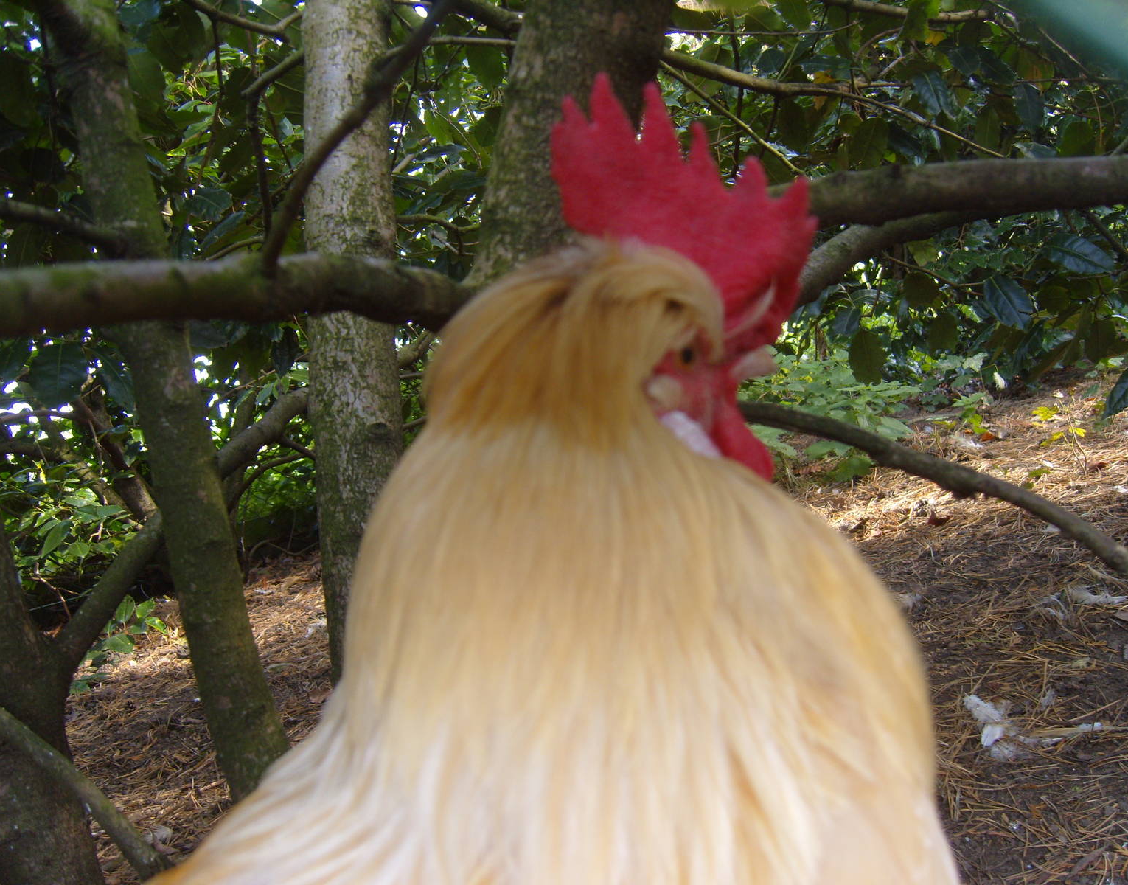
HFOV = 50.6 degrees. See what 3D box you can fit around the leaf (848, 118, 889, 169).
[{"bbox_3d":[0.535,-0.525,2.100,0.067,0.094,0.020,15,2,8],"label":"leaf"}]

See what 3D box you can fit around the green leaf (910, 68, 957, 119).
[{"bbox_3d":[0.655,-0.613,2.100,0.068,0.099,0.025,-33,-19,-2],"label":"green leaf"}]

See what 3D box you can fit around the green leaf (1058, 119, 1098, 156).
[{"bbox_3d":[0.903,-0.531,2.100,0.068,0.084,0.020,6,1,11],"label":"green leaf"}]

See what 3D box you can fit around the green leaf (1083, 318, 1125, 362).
[{"bbox_3d":[0.927,-0.175,2.050,0.062,0.081,0.020,9,2,11],"label":"green leaf"}]

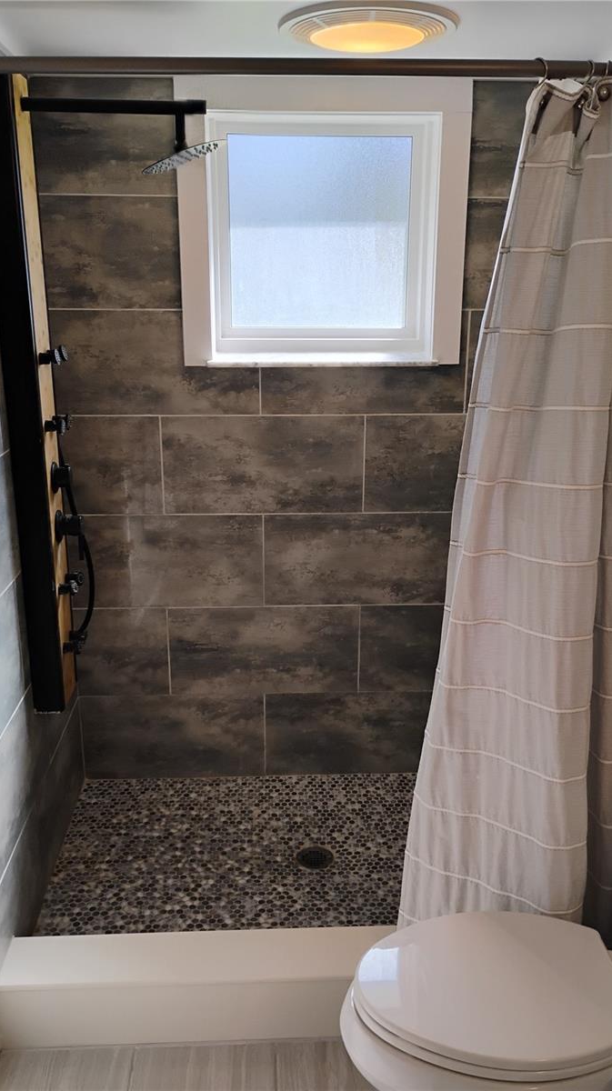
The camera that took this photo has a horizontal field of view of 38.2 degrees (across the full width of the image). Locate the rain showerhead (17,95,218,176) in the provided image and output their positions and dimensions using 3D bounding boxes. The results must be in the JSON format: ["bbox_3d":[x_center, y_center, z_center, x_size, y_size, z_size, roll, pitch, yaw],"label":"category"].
[{"bbox_3d":[-0.408,-0.921,1.991,0.452,0.159,0.204,-1,17,-3],"label":"rain showerhead"}]

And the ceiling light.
[{"bbox_3d":[0.138,-1.120,1.956,0.392,0.047,0.392,-1,17,-3],"label":"ceiling light"}]

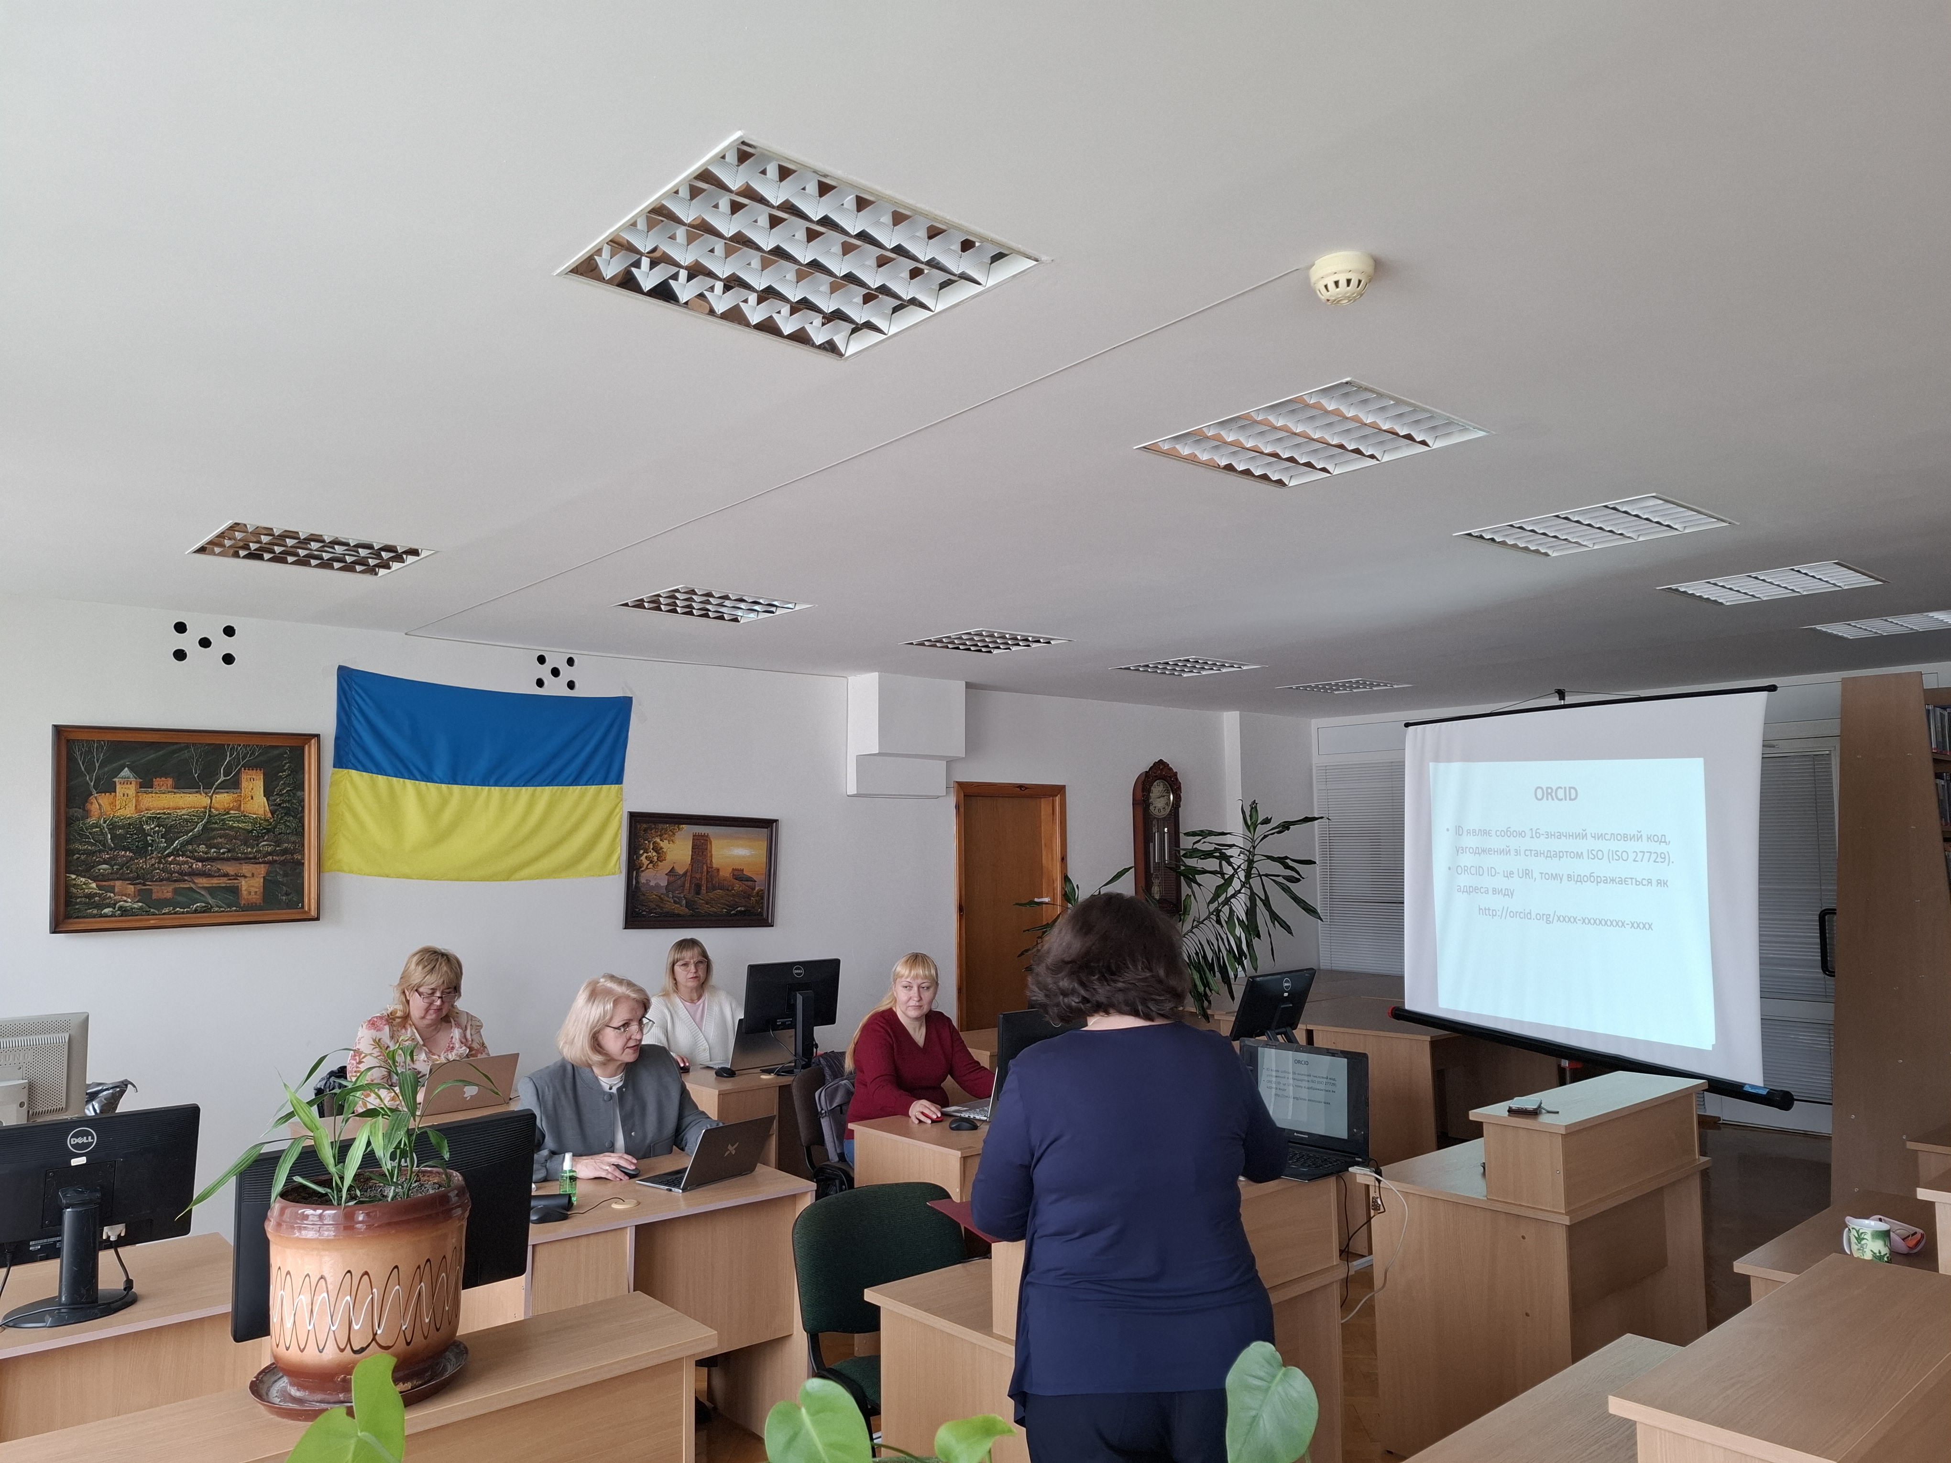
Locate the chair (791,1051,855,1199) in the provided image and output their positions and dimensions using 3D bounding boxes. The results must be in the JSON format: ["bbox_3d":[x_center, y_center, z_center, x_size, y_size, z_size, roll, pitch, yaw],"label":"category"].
[{"bbox_3d":[-0.374,1.735,5.057,0.540,0.860,0.580,3,-6,-33],"label":"chair"}]

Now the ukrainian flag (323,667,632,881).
[{"bbox_3d":[-2.313,0.228,6.192,1.420,0.940,0.050,4,-6,-40],"label":"ukrainian flag"}]

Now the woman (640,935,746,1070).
[{"bbox_3d":[-1.192,1.571,5.797,0.524,1.270,0.726,3,-6,-29],"label":"woman"}]

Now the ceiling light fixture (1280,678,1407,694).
[{"bbox_3d":[2.374,-0.306,8.316,0.605,0.060,0.605,4,-6,-41],"label":"ceiling light fixture"}]

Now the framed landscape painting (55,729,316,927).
[{"bbox_3d":[-3.269,0.406,5.424,0.973,0.817,0.050,4,-6,-41],"label":"framed landscape painting"}]

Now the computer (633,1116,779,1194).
[{"bbox_3d":[-0.788,1.228,3.824,0.290,0.195,0.295,-4,-6,37],"label":"computer"}]

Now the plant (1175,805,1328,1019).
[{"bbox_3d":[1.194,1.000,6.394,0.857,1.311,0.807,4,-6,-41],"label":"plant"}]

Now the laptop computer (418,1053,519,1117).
[{"bbox_3d":[-1.885,1.268,4.725,0.317,0.210,0.290,5,-7,-44],"label":"laptop computer"}]

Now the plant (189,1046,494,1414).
[{"bbox_3d":[-0.850,0.657,1.777,0.393,0.434,0.373,4,-6,-41],"label":"plant"}]

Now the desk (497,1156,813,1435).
[{"bbox_3d":[-0.958,1.652,3.570,0.836,0.759,0.603,4,-6,-40],"label":"desk"}]

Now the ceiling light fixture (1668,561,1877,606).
[{"bbox_3d":[3.065,-0.581,4.983,0.610,0.070,0.610,4,-6,-40],"label":"ceiling light fixture"}]

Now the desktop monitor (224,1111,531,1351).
[{"bbox_3d":[-0.952,0.900,2.127,0.462,0.493,0.190,4,-7,-42],"label":"desktop monitor"}]

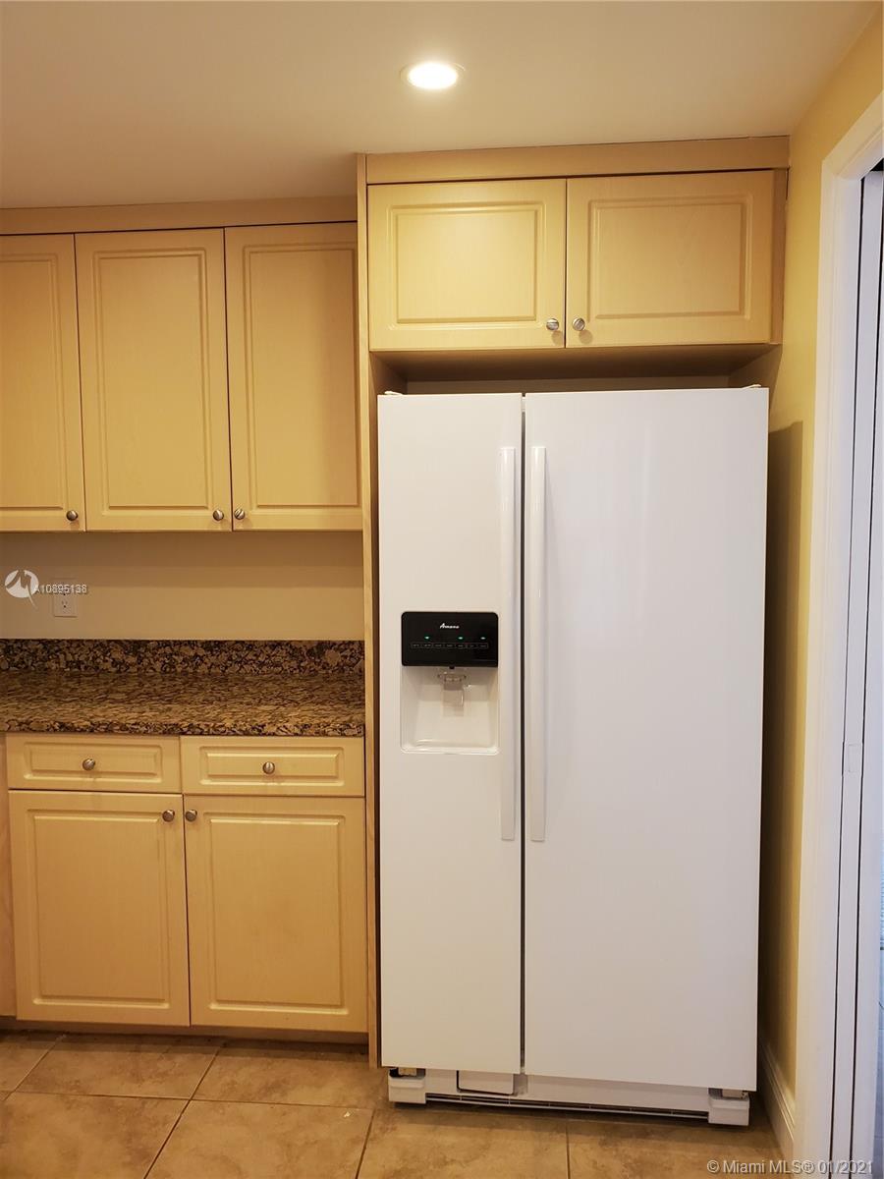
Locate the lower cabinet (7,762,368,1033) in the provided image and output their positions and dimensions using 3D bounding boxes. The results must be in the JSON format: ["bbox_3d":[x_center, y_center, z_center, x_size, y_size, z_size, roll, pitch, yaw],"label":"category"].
[{"bbox_3d":[-0.626,0.741,2.560,0.924,0.809,0.612,0,5,5],"label":"lower cabinet"}]

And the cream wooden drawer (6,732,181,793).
[{"bbox_3d":[-0.867,0.421,2.471,0.457,0.149,0.452,0,5,5],"label":"cream wooden drawer"}]

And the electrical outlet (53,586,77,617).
[{"bbox_3d":[-1.221,0.032,2.867,0.073,0.112,0.010,0,5,5],"label":"electrical outlet"}]

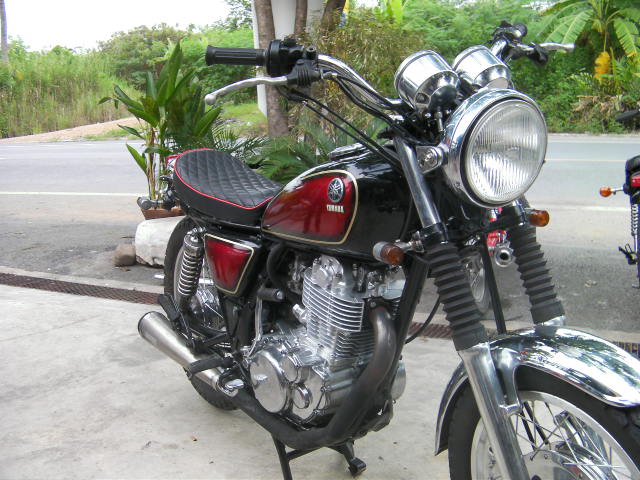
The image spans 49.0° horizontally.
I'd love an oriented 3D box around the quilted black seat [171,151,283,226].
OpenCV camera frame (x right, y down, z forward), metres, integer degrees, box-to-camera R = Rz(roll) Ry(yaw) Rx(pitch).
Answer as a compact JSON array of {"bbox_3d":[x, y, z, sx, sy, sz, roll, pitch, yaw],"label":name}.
[{"bbox_3d":[-0.263,-0.158,2.103,0.245,0.165,0.680,-10,16,-33],"label":"quilted black seat"}]

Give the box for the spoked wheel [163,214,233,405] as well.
[{"bbox_3d":[-0.356,0.237,2.343,0.115,0.650,0.650,-10,16,-33],"label":"spoked wheel"}]

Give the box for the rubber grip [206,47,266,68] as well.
[{"bbox_3d":[-0.160,-0.349,1.340,0.120,0.036,0.036,-3,13,-14],"label":"rubber grip"}]

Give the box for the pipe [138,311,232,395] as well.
[{"bbox_3d":[-0.409,0.349,2.115,0.088,0.088,0.498,-11,21,-38],"label":"pipe"}]

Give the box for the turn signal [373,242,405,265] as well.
[{"bbox_3d":[0.122,0.024,1.253,0.040,0.040,0.064,-7,15,-26],"label":"turn signal"}]

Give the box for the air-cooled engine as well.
[{"bbox_3d":[0.055,0.228,1.717,0.335,0.445,0.410,-10,16,-33],"label":"air-cooled engine"}]

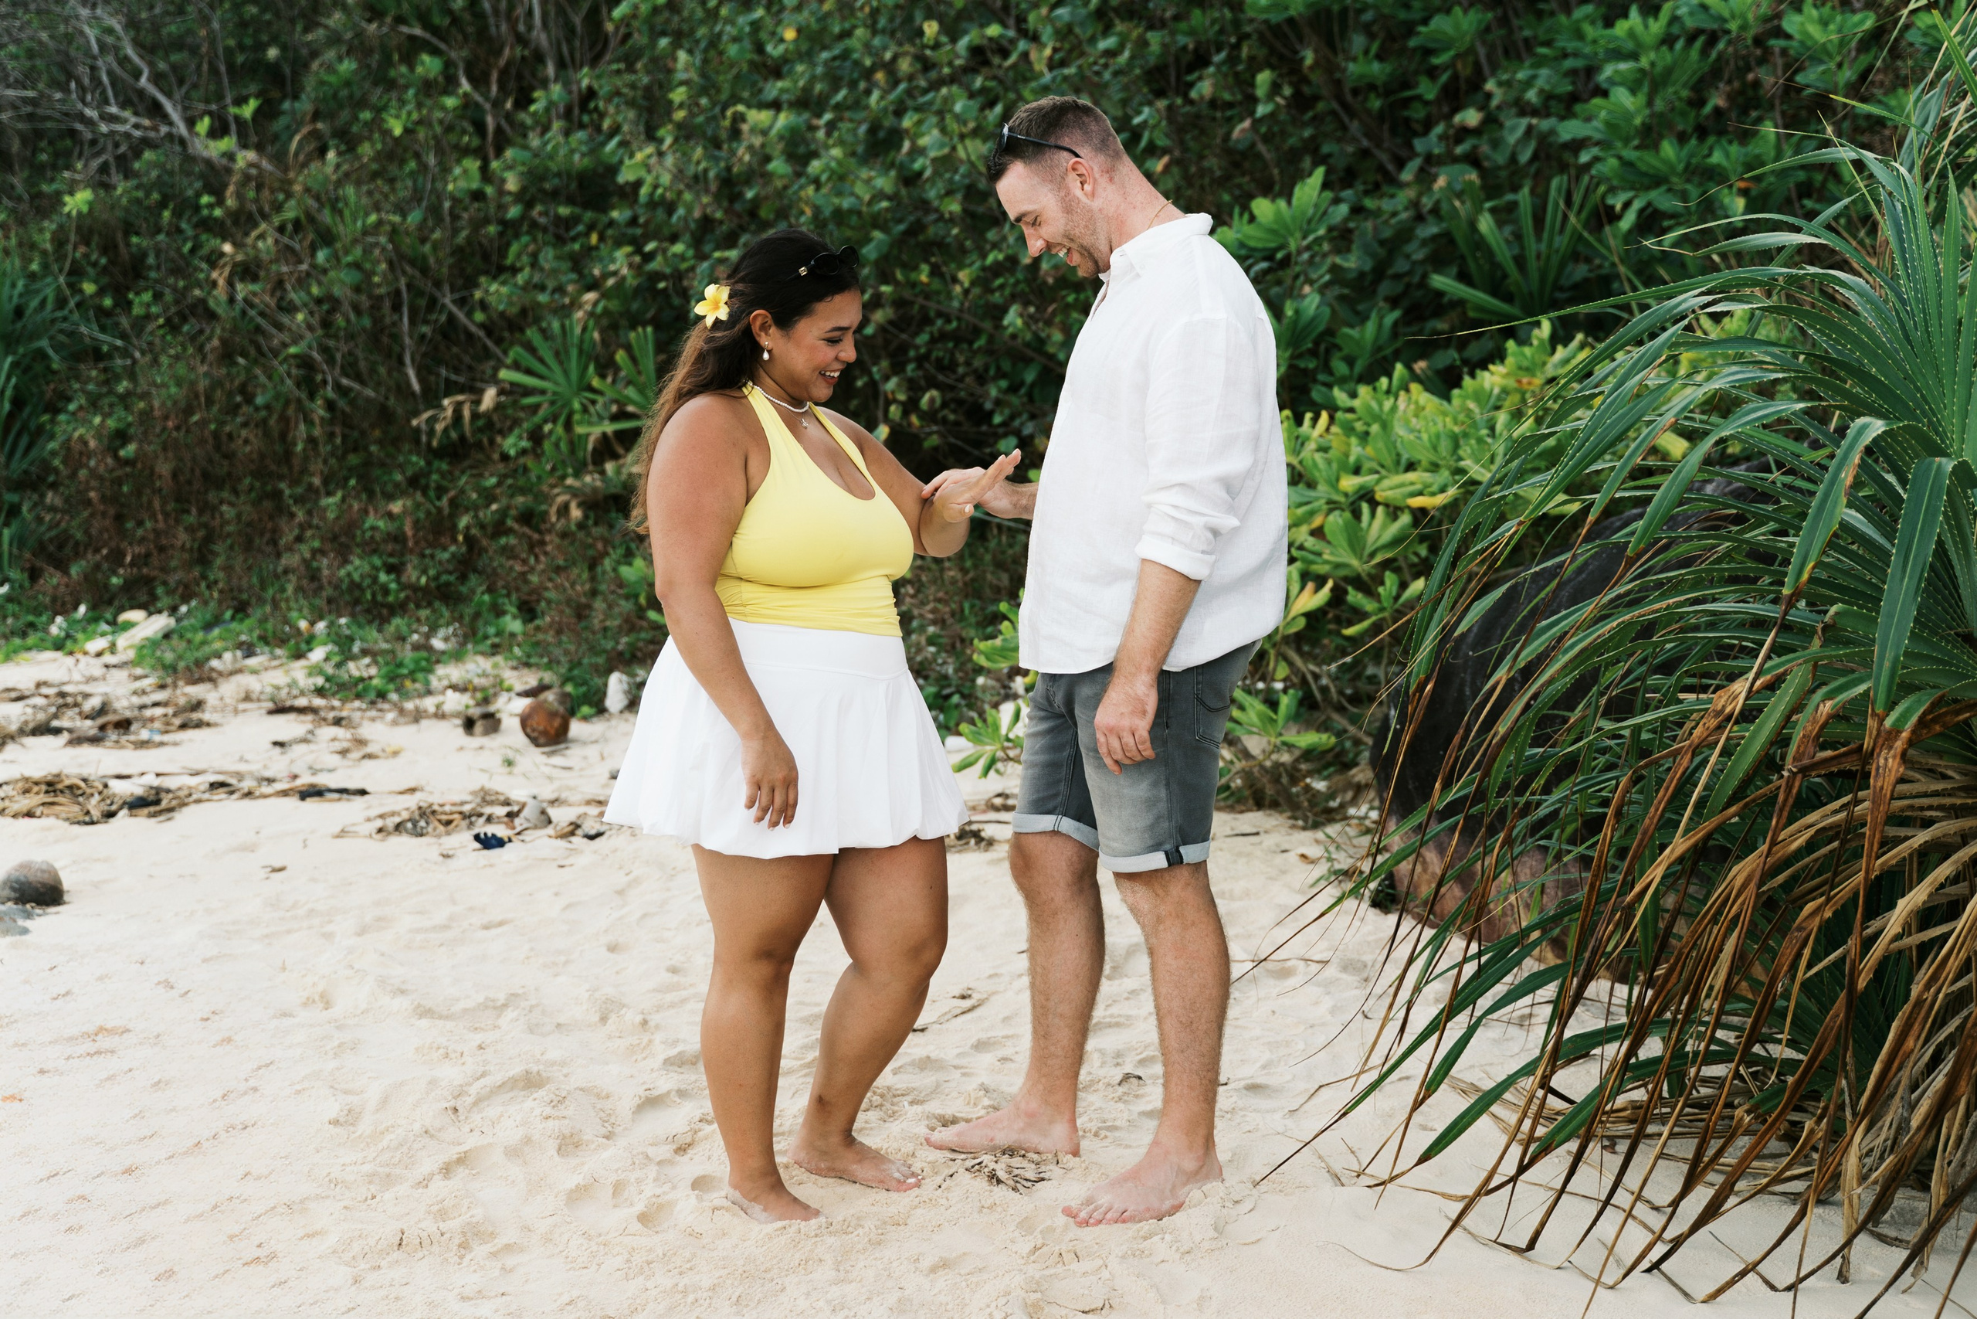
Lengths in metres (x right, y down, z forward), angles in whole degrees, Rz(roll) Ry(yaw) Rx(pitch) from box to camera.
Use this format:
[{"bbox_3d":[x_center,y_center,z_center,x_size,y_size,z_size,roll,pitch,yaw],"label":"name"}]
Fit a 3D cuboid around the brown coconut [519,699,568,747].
[{"bbox_3d":[-1.489,0.214,7.200,0.166,0.160,0.168,0,8,0],"label":"brown coconut"}]

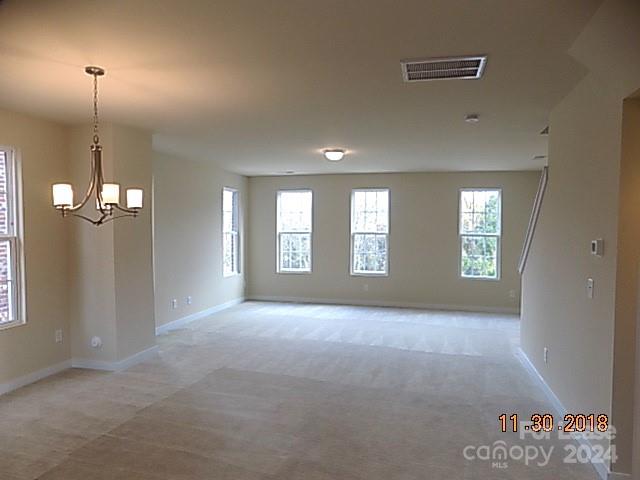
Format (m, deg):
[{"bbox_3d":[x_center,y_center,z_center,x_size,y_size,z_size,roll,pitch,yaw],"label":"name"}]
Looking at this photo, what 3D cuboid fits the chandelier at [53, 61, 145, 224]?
[{"bbox_3d":[-1.605,-0.666,3.053,0.610,1.110,0.610,1,2,15],"label":"chandelier"}]

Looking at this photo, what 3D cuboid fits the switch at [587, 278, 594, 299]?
[{"bbox_3d":[1.912,0.345,3.015,0.014,0.120,0.077,1,2,15],"label":"switch"}]

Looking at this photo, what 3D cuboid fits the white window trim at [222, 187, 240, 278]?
[{"bbox_3d":[-1.851,-0.157,8.759,0.110,1.810,0.790,1,2,15],"label":"white window trim"}]

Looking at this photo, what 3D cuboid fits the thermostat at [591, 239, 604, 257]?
[{"bbox_3d":[1.864,0.048,2.856,0.032,0.115,0.095,1,2,15],"label":"thermostat"}]

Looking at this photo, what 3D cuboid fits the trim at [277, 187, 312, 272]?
[{"bbox_3d":[-0.549,-0.184,9.263,0.810,1.810,0.110,1,2,15],"label":"trim"}]

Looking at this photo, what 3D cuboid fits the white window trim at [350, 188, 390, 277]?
[{"bbox_3d":[1.040,-0.165,8.849,0.800,1.810,0.110,1,2,15],"label":"white window trim"}]

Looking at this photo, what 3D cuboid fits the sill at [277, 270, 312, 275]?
[{"bbox_3d":[-0.552,0.701,9.292,0.820,0.050,0.110,1,2,15],"label":"sill"}]

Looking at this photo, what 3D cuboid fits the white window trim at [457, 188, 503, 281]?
[{"bbox_3d":[3.135,-0.114,8.299,0.800,1.810,0.110,1,2,15],"label":"white window trim"}]

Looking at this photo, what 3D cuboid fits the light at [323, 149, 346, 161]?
[{"bbox_3d":[0.219,-1.238,6.238,0.320,0.125,0.320,1,2,15],"label":"light"}]

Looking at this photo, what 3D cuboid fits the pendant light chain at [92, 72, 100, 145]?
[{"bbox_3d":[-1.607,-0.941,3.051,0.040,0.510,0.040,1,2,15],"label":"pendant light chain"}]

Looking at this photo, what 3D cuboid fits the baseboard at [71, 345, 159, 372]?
[{"bbox_3d":[-2.458,1.412,5.141,0.616,0.095,0.746,1,2,15],"label":"baseboard"}]

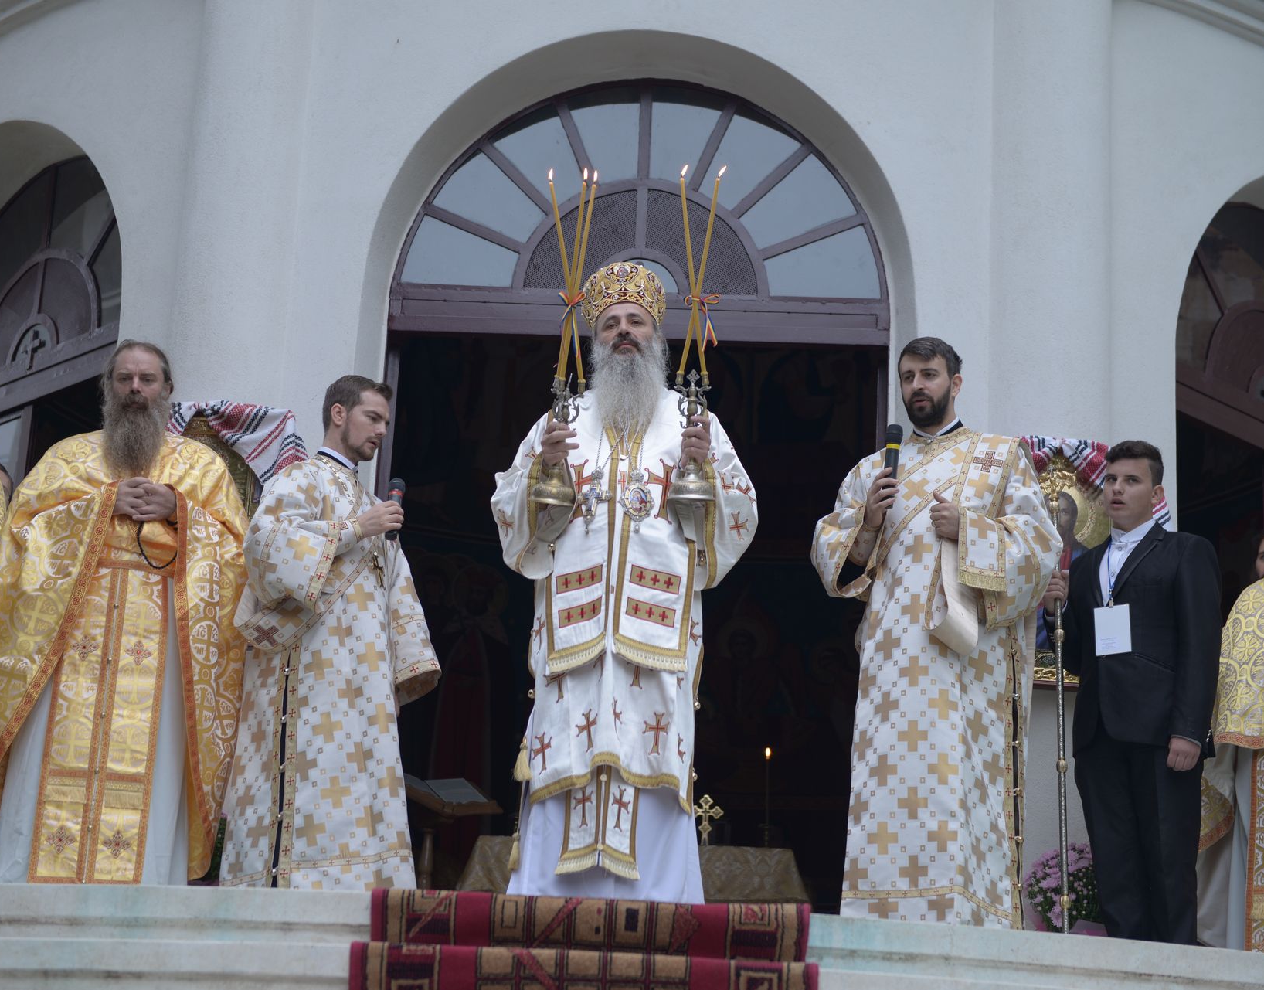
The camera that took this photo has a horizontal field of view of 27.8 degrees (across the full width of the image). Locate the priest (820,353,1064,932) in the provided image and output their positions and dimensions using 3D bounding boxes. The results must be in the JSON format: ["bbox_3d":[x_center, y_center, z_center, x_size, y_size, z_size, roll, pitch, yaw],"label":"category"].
[{"bbox_3d":[0.931,0.396,7.874,0.720,1.870,0.520,-11,-21,40],"label":"priest"}]

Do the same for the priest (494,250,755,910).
[{"bbox_3d":[-0.022,0.240,7.780,0.800,2.027,0.520,2,-16,3],"label":"priest"}]

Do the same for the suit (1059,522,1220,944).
[{"bbox_3d":[1.615,0.751,8.105,0.540,1.379,0.360,-9,-20,37],"label":"suit"}]

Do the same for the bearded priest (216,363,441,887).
[{"bbox_3d":[-0.931,0.415,7.885,0.580,1.658,0.600,-5,-18,27],"label":"bearded priest"}]

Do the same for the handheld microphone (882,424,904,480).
[{"bbox_3d":[0.799,-0.087,7.817,0.050,0.250,0.050,5,-28,3],"label":"handheld microphone"}]

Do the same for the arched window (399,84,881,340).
[{"bbox_3d":[0.051,-1.032,9.319,1.800,1.000,0.150,2,-16,3],"label":"arched window"}]

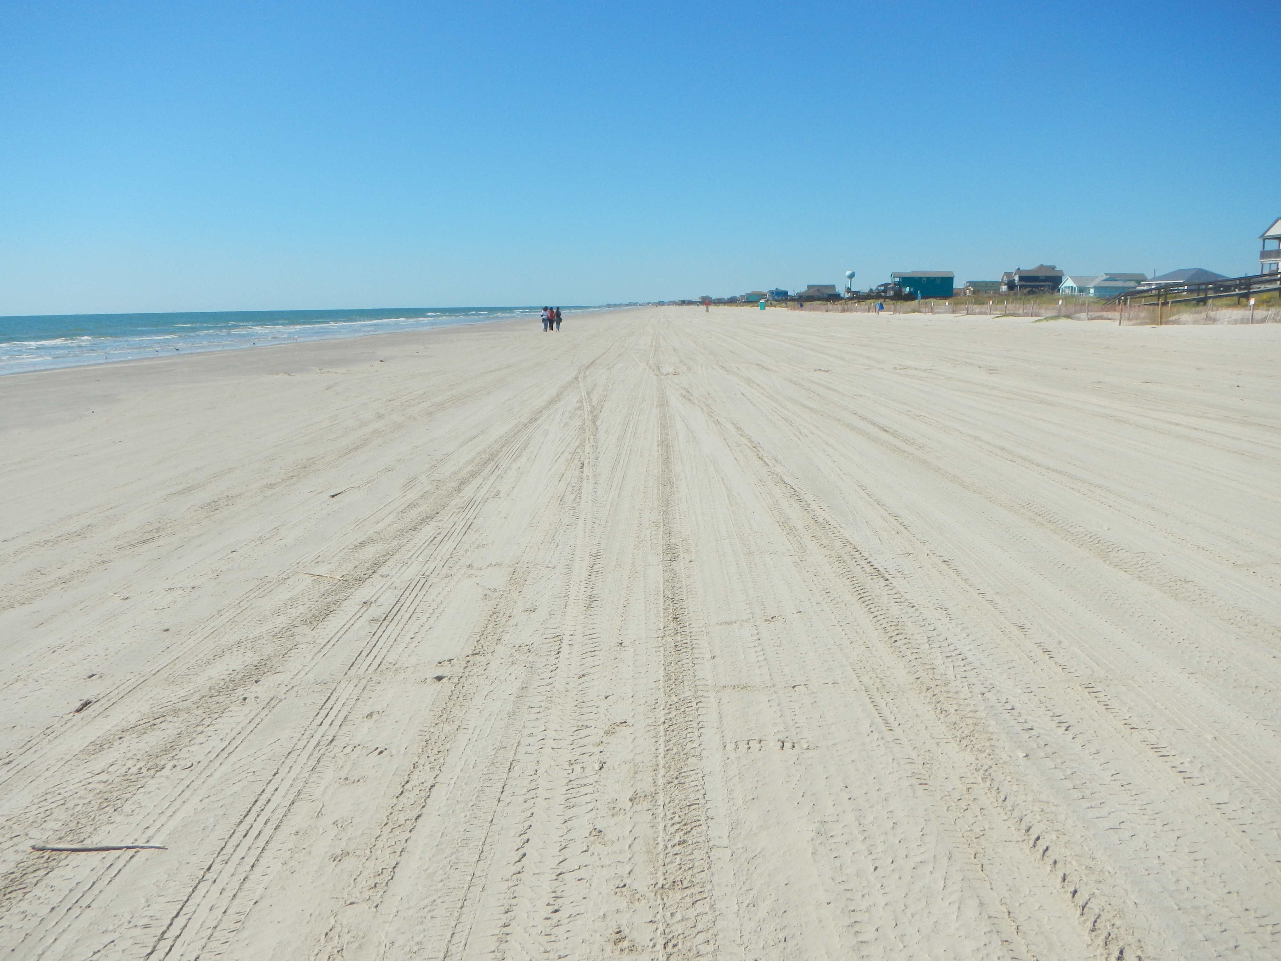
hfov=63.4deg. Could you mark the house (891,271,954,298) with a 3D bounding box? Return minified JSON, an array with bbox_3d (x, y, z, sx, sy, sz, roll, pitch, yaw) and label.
[{"bbox_3d":[82.194,-56.818,302.000,17.800,8.300,8.500,0,10,5],"label":"house"}]

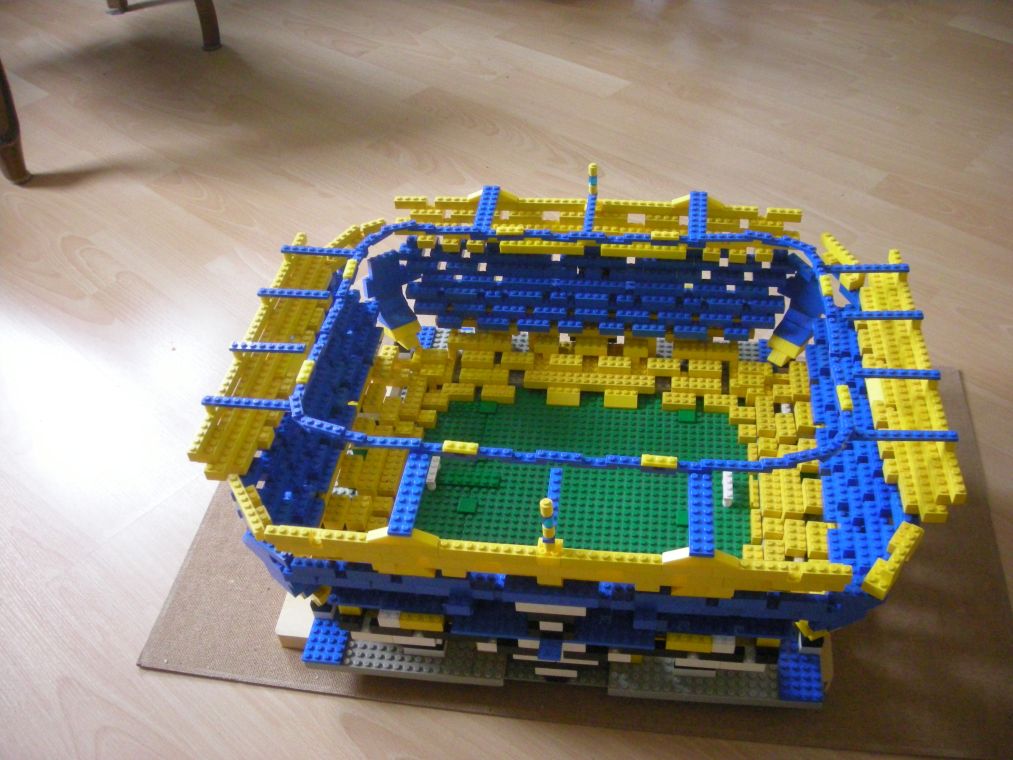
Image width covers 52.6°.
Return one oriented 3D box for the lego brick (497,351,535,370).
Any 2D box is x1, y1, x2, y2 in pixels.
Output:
[{"bbox_3d":[0.011,-0.019,1.016,0.032,0.011,0.016,2,42,8],"label":"lego brick"}]

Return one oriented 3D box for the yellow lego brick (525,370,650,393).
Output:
[{"bbox_3d":[0.082,0.002,0.993,0.128,0.011,0.016,2,42,8],"label":"yellow lego brick"}]

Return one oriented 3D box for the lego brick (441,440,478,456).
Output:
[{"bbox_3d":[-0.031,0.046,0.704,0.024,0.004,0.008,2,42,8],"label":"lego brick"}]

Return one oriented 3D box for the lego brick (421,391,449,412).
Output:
[{"bbox_3d":[-0.068,0.021,1.001,0.025,0.011,0.016,2,42,8],"label":"lego brick"}]

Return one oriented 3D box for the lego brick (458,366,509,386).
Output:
[{"bbox_3d":[-0.020,-0.002,1.014,0.048,0.011,0.016,2,42,8],"label":"lego brick"}]

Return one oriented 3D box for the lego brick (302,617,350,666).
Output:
[{"bbox_3d":[-0.137,0.202,0.804,0.032,0.005,0.046,2,42,8],"label":"lego brick"}]

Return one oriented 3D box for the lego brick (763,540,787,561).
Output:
[{"bbox_3d":[0.215,0.142,0.824,0.016,0.011,0.028,2,42,8],"label":"lego brick"}]

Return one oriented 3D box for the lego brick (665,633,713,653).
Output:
[{"bbox_3d":[0.127,0.180,0.715,0.032,0.011,0.015,2,42,8],"label":"lego brick"}]

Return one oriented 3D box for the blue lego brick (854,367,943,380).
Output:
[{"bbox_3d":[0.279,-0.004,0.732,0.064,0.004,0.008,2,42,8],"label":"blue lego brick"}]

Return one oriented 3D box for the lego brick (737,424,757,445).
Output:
[{"bbox_3d":[0.222,0.049,0.943,0.016,0.011,0.016,2,42,8],"label":"lego brick"}]

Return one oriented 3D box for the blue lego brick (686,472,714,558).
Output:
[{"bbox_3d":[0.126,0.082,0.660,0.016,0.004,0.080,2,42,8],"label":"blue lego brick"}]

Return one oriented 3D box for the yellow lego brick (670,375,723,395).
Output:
[{"bbox_3d":[0.182,0.006,0.985,0.048,0.011,0.016,2,42,8],"label":"yellow lego brick"}]

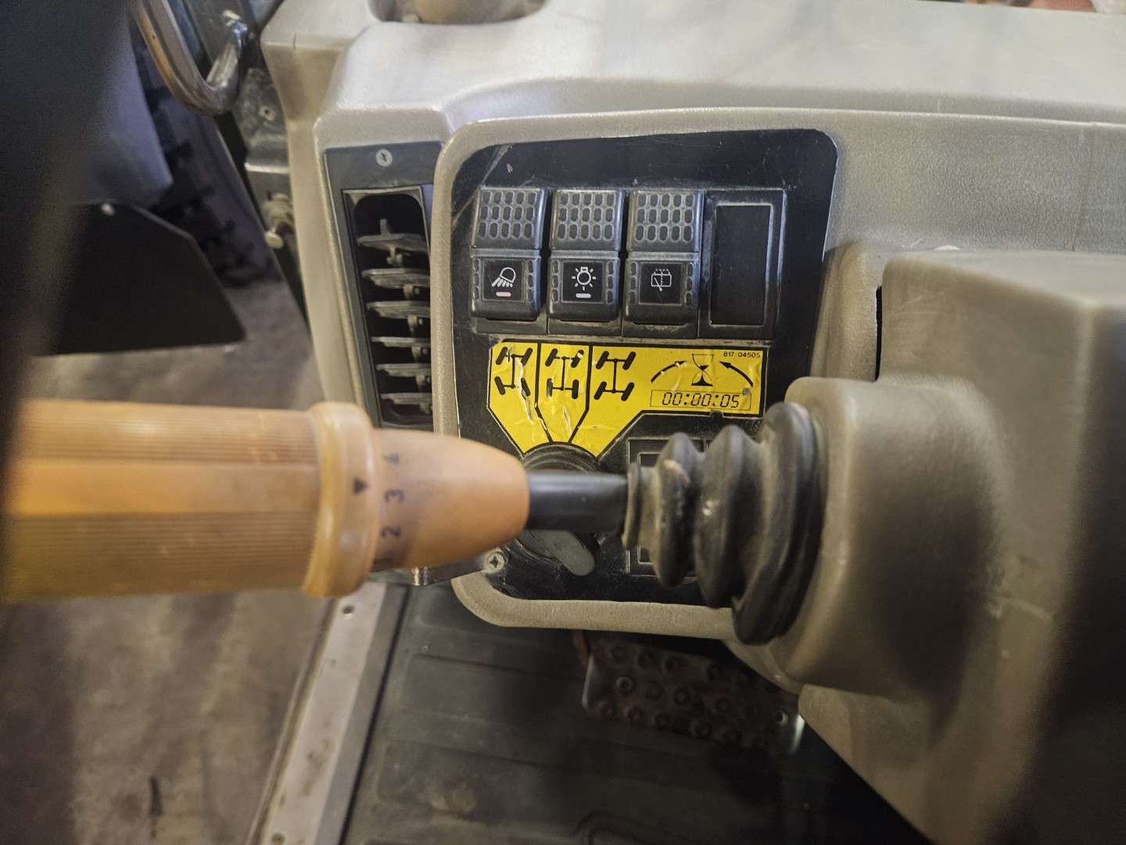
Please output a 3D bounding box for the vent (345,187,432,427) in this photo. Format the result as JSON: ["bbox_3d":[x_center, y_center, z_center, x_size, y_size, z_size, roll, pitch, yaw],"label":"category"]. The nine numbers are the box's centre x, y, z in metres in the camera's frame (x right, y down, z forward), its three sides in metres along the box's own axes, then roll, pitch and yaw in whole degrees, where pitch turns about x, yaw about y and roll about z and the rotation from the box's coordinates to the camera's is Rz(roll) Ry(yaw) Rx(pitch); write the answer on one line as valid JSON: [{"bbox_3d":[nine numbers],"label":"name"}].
[{"bbox_3d":[-0.062,-0.046,0.300,0.030,0.096,0.025,0,25,7],"label":"vent"}]

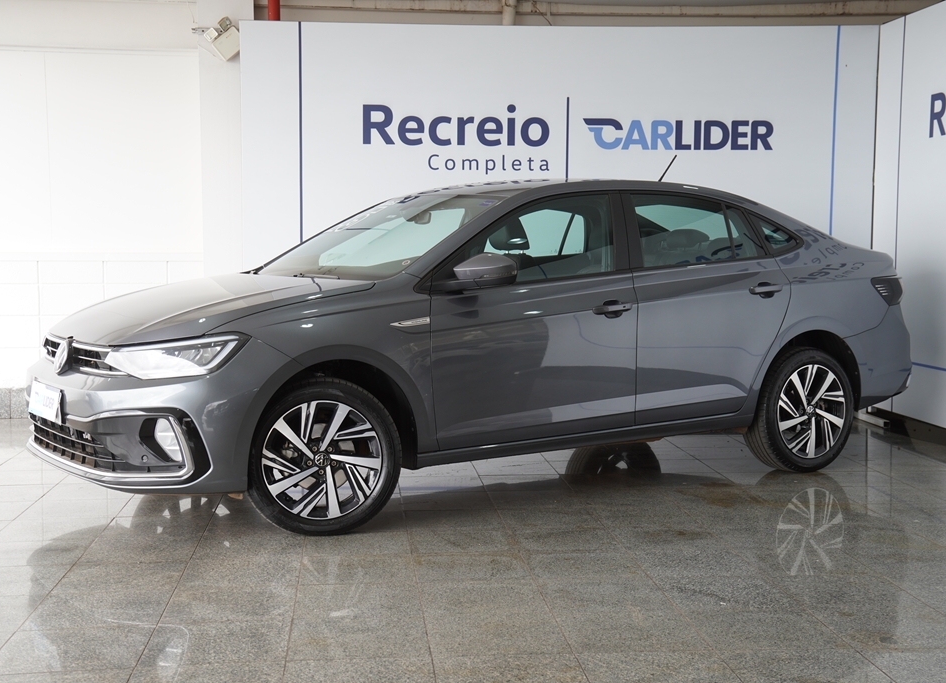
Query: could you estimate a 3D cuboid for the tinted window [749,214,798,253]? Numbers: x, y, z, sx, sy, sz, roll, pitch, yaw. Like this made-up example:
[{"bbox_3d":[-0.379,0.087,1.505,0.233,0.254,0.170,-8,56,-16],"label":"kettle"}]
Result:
[{"bbox_3d":[1.489,-0.540,6.316,0.281,0.214,0.030,-1,-20,-36],"label":"tinted window"}]

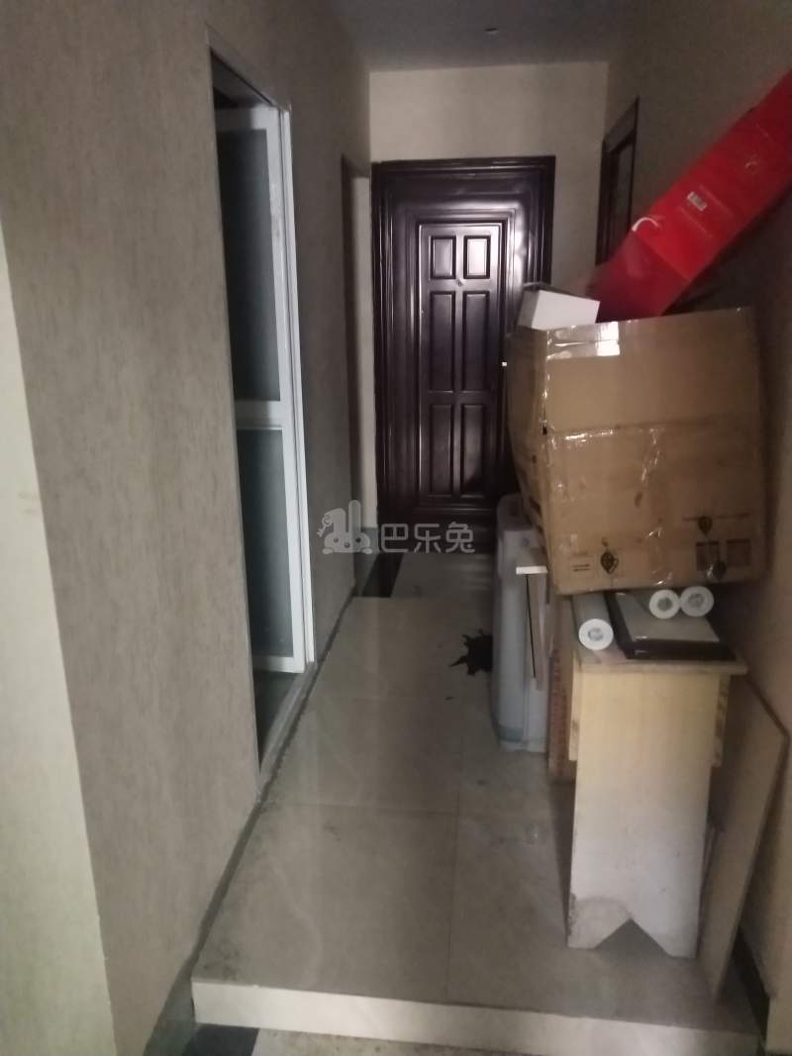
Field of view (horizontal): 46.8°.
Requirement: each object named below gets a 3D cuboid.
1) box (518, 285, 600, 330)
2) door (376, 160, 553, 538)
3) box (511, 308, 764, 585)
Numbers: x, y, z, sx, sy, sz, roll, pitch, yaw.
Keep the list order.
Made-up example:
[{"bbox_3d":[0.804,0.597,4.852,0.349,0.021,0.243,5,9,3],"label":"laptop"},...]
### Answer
[{"bbox_3d":[0.408,-0.541,2.303,0.162,0.090,0.110,6,15,-14],"label":"box"},{"bbox_3d":[0.358,-0.888,4.976,0.942,2.078,0.120,1,14,6],"label":"door"},{"bbox_3d":[0.603,-0.226,2.431,0.479,0.626,0.612,-6,11,1],"label":"box"}]

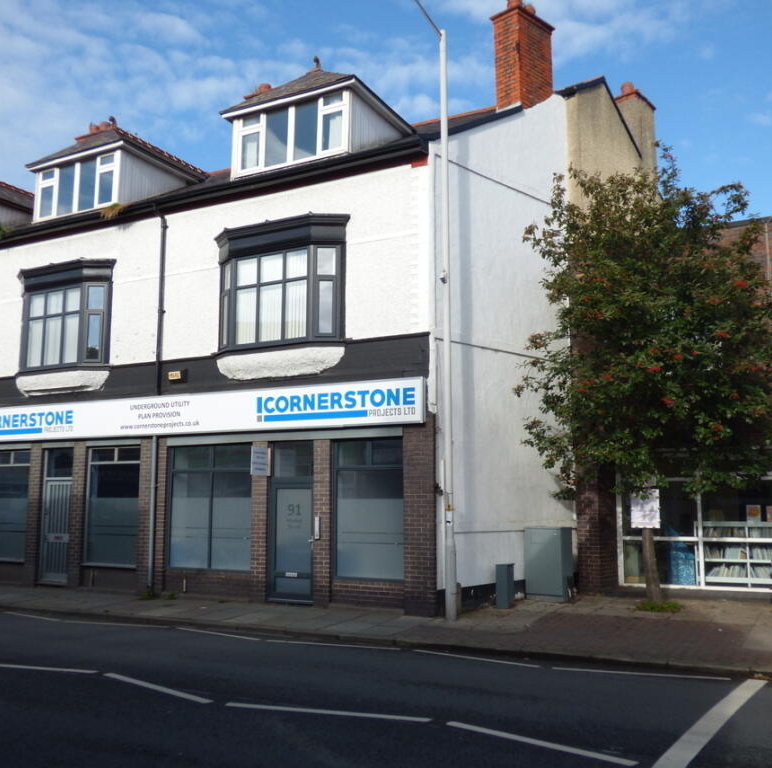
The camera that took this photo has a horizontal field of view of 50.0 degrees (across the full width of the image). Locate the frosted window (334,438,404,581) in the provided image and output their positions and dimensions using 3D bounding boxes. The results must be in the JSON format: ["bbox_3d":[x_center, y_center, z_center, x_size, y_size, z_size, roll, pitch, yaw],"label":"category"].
[{"bbox_3d":[-0.250,2.091,13.847,1.340,2.329,0.090,-4,-9,28],"label":"frosted window"}]

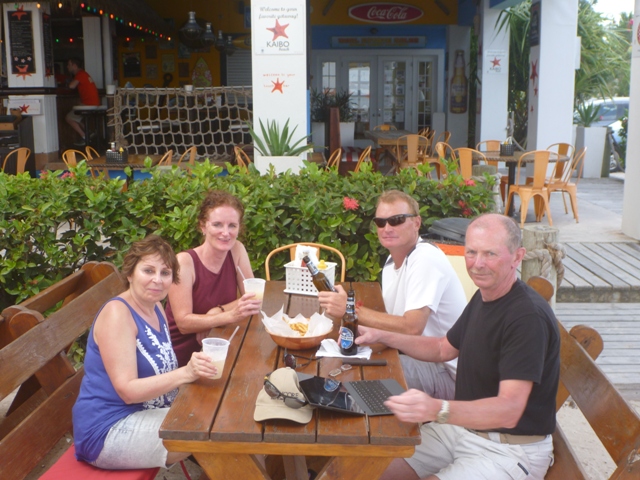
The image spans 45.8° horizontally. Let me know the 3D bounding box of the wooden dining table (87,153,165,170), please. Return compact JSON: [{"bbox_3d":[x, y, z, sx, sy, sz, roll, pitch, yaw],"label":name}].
[{"bbox_3d":[-2.000,-0.464,7.954,0.660,0.750,1.050,0,11,-2],"label":"wooden dining table"}]

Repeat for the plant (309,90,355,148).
[{"bbox_3d":[0.250,-2.032,14.068,0.860,1.540,0.600,0,11,2],"label":"plant"}]

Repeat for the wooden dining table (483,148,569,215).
[{"bbox_3d":[2.341,-0.618,8.879,1.150,0.750,1.130,0,11,0],"label":"wooden dining table"}]

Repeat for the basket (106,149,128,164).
[{"bbox_3d":[-2.097,-0.873,7.843,0.235,0.140,0.165,-1,11,-8],"label":"basket"}]

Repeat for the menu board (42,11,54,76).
[{"bbox_3d":[-3.842,-2.761,10.720,0.030,0.850,0.330,0,11,0],"label":"menu board"}]

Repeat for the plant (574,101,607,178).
[{"bbox_3d":[4.671,-1.716,12.974,0.560,1.330,0.540,0,11,0],"label":"plant"}]

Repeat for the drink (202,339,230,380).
[{"bbox_3d":[-0.333,0.382,2.409,0.092,0.113,0.092,5,11,-1],"label":"drink"}]

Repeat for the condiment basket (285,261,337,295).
[{"bbox_3d":[-0.040,0.191,3.686,0.230,0.125,0.145,6,12,27],"label":"condiment basket"}]

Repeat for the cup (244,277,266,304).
[{"bbox_3d":[-0.271,0.231,3.160,0.094,0.120,0.094,0,11,0],"label":"cup"}]

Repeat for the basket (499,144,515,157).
[{"bbox_3d":[2.182,-1.057,8.826,0.170,0.140,0.190,3,11,14],"label":"basket"}]

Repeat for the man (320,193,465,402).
[{"bbox_3d":[0.285,0.447,3.129,0.710,1.310,0.540,-7,13,-33],"label":"man"}]

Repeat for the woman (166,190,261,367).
[{"bbox_3d":[-0.385,0.441,3.189,0.650,1.300,0.470,8,14,38],"label":"woman"}]

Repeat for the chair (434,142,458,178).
[{"bbox_3d":[1.781,-0.811,9.663,0.510,0.850,0.460,10,15,43],"label":"chair"}]

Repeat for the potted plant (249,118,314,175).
[{"bbox_3d":[-0.374,-0.496,6.981,0.640,1.260,0.600,0,11,0],"label":"potted plant"}]

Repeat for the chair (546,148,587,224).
[{"bbox_3d":[2.878,-0.672,8.918,0.510,0.850,0.460,3,11,16],"label":"chair"}]

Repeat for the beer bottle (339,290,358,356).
[{"bbox_3d":[0.112,0.295,2.698,0.062,0.232,0.062,3,11,-1],"label":"beer bottle"}]

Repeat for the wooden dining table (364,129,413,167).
[{"bbox_3d":[1.356,-1.435,13.128,0.880,0.760,2.300,0,11,0],"label":"wooden dining table"}]

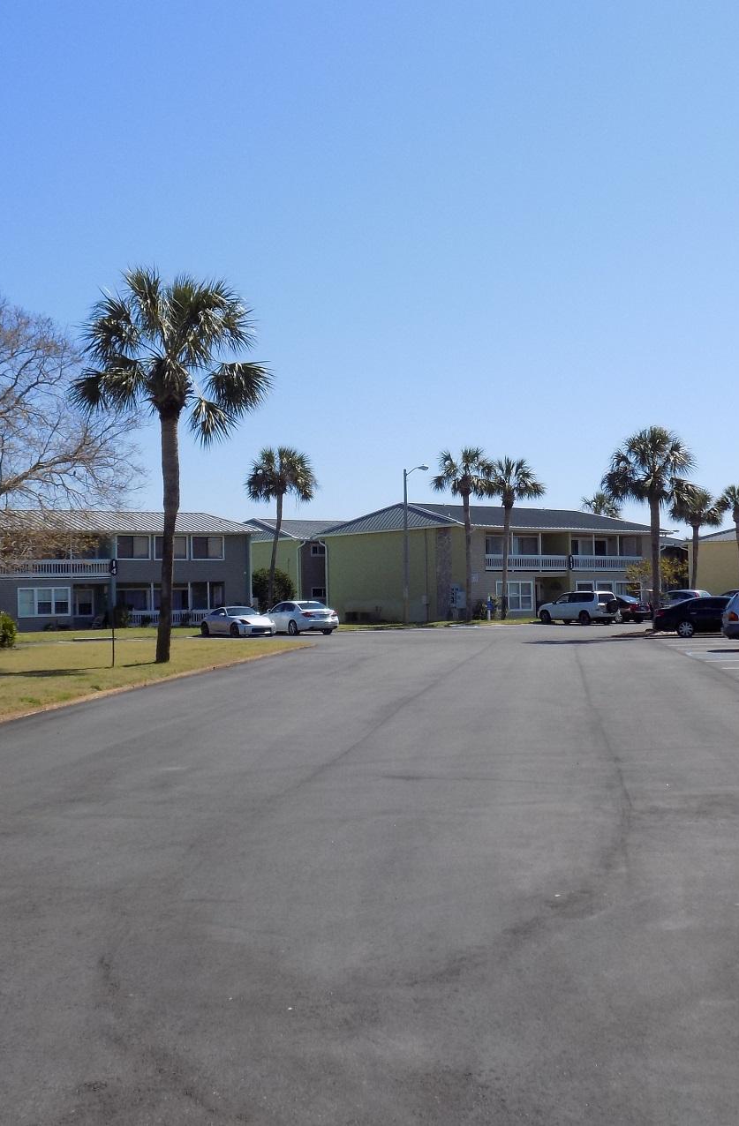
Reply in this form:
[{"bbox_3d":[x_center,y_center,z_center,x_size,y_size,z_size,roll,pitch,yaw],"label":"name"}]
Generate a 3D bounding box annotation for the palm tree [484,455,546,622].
[{"bbox_3d":[8.181,-1.339,72.600,3.370,9.100,3.370,-1,-1,0],"label":"palm tree"}]

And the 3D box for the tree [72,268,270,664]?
[{"bbox_3d":[-5.207,-2.500,33.647,5.043,10.123,5.043,-1,-2,-9],"label":"tree"}]

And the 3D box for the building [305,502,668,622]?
[{"bbox_3d":[8.562,-0.078,87.184,19.900,7.500,14.000,0,-2,-41],"label":"building"}]

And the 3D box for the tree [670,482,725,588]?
[{"bbox_3d":[20.073,-0.789,80.119,3.245,8.225,3.245,-2,-2,14],"label":"tree"}]

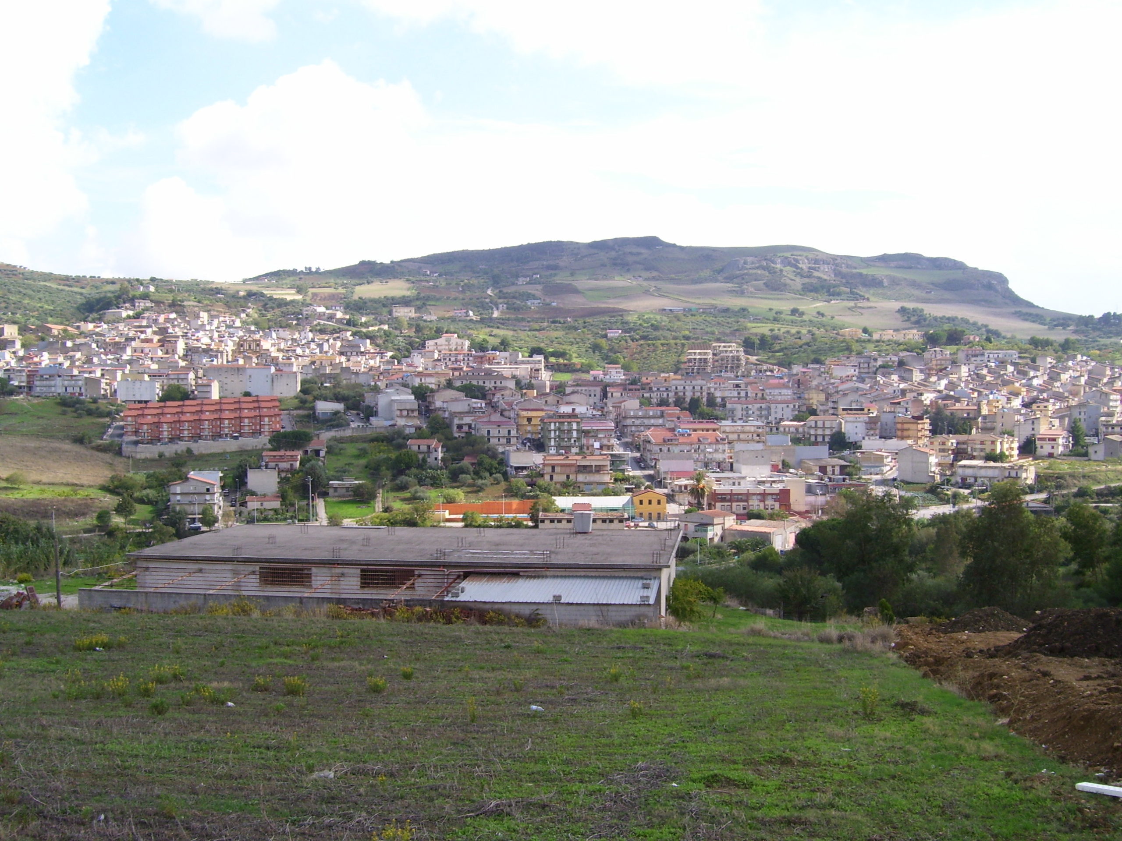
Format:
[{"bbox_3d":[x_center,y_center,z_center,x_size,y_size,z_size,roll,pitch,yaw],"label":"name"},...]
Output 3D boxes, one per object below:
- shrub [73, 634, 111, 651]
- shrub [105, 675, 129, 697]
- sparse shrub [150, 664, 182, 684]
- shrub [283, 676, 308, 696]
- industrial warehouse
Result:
[{"bbox_3d":[-12.883,6.087,32.916,1.000,0.475,0.850,0,1,-21],"label":"shrub"},{"bbox_3d":[-7.446,4.461,20.113,0.409,0.361,0.347,0,1,-20],"label":"shrub"},{"bbox_3d":[-7.506,4.821,22.823,0.612,0.361,0.520,0,1,-18],"label":"sparse shrub"},{"bbox_3d":[-4.521,4.514,20.416,0.430,0.338,0.365,0,1,-13],"label":"shrub"},{"bbox_3d":[-7.888,8.432,64.688,27.910,3.600,20.730,0,1,8],"label":"industrial warehouse"}]

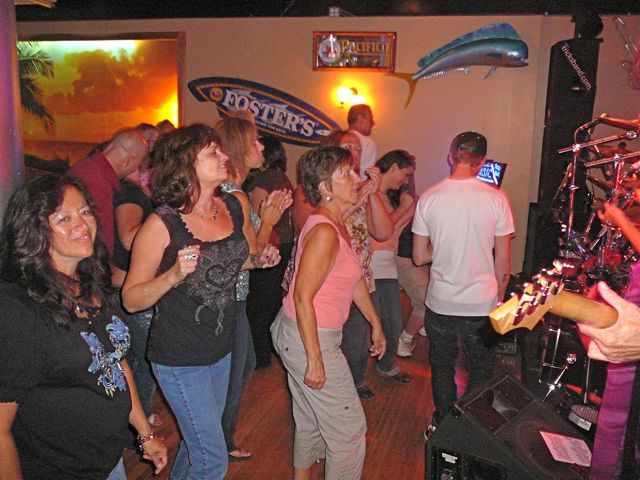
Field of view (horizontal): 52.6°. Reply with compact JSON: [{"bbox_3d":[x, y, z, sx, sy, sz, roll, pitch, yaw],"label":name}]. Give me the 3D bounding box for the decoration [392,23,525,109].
[{"bbox_3d":[1.217,-1.542,5.750,1.200,0.500,0.210,-14,7,7],"label":"decoration"}]

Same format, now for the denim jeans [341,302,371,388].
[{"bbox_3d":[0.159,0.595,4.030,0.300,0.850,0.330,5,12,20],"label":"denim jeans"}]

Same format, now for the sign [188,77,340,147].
[{"bbox_3d":[-0.484,-1.171,5.850,1.490,0.450,0.060,18,14,7],"label":"sign"}]

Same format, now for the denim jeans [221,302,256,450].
[{"bbox_3d":[-0.486,0.677,3.397,0.330,0.890,0.380,2,9,12],"label":"denim jeans"}]

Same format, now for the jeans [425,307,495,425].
[{"bbox_3d":[0.770,0.654,3.570,0.390,0.800,0.280,2,12,6],"label":"jeans"}]

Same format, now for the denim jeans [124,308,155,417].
[{"bbox_3d":[-1.106,0.645,3.798,0.340,0.860,0.380,2,9,12],"label":"denim jeans"}]

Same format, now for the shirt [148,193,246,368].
[{"bbox_3d":[-0.466,0.158,2.501,0.290,0.670,0.430,9,12,43],"label":"shirt"}]

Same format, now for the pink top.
[{"bbox_3d":[0.007,0.133,2.830,0.260,0.480,0.370,8,12,16],"label":"pink top"}]

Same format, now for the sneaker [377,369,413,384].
[{"bbox_3d":[0.532,0.952,4.589,0.270,0.100,0.100,7,11,36],"label":"sneaker"}]

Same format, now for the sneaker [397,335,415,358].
[{"bbox_3d":[0.666,0.859,5.161,0.100,0.120,0.270,-2,9,-20],"label":"sneaker"}]

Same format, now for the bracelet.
[{"bbox_3d":[-0.558,0.644,2.080,0.065,0.025,0.070,-29,15,11],"label":"bracelet"}]

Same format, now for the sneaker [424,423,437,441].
[{"bbox_3d":[0.668,1.076,3.697,0.105,0.115,0.290,-1,9,-9],"label":"sneaker"}]

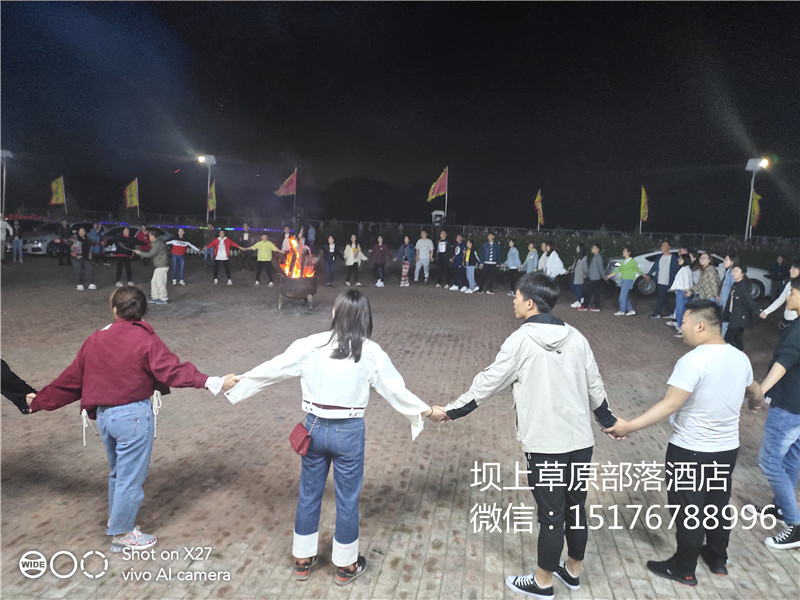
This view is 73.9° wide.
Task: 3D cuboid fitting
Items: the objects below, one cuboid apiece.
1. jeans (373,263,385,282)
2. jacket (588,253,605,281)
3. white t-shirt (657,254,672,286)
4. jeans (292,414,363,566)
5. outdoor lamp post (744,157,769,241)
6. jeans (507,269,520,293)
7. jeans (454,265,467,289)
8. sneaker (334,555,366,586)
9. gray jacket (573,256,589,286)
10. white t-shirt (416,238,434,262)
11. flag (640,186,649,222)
[{"bbox_3d":[-0.673,-0.930,17.050,0.380,0.800,0.300,2,8,3],"label":"jeans"},{"bbox_3d":[4.917,-0.838,13.300,0.360,0.680,0.440,-3,9,-25],"label":"jacket"},{"bbox_3d":[6.177,-0.688,12.390,0.500,0.740,0.280,9,11,41],"label":"white t-shirt"},{"bbox_3d":[-0.412,1.076,3.108,0.400,0.920,0.290,3,8,12],"label":"jeans"},{"bbox_3d":[16.644,-3.915,25.282,1.000,5.750,1.200,4,8,13],"label":"outdoor lamp post"},{"bbox_3d":[3.386,-0.652,15.856,0.340,0.860,0.390,-5,11,-41],"label":"jeans"},{"bbox_3d":[1.899,-0.810,16.667,0.380,0.840,0.360,9,11,41],"label":"jeans"},{"bbox_3d":[-0.282,1.538,3.087,0.097,0.110,0.247,7,10,32],"label":"sneaker"},{"bbox_3d":[4.602,-0.778,13.551,0.340,0.750,0.440,0,9,-12],"label":"gray jacket"},{"bbox_3d":[0.854,-1.655,17.790,0.580,0.780,0.300,2,8,0],"label":"white t-shirt"},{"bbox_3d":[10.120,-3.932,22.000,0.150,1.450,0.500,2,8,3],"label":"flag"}]

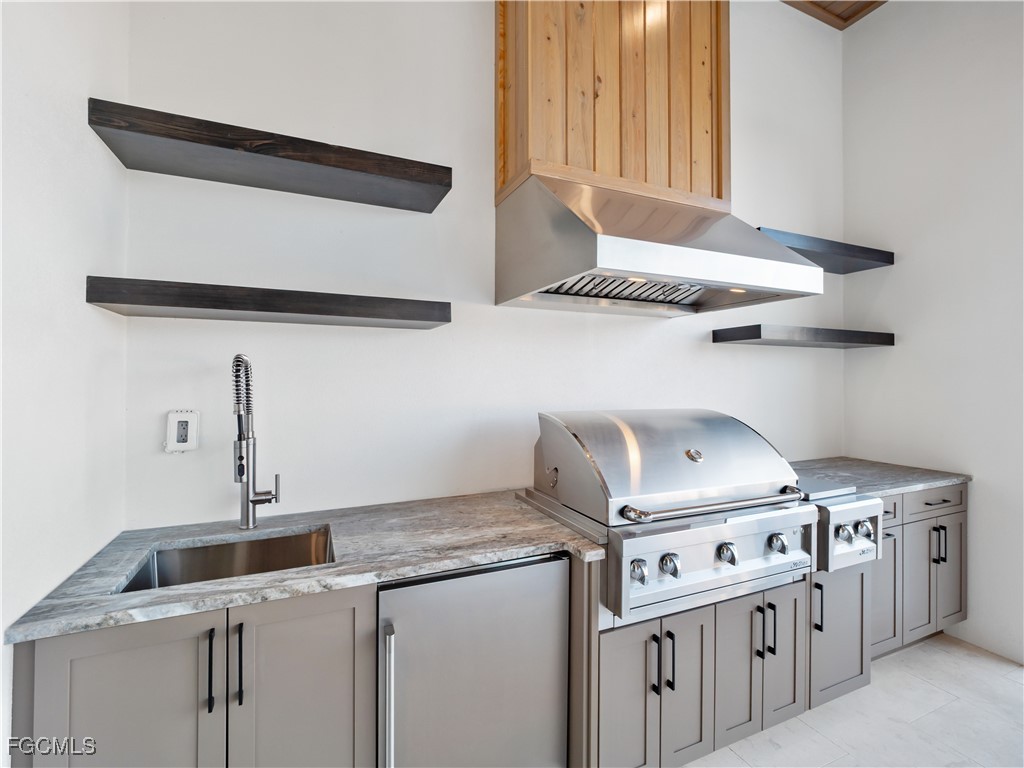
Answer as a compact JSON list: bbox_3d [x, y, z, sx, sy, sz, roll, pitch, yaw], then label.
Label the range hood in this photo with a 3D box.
[{"bbox_3d":[0.601,-0.608,1.846,1.078,0.475,0.767,0,0,-22],"label":"range hood"}]

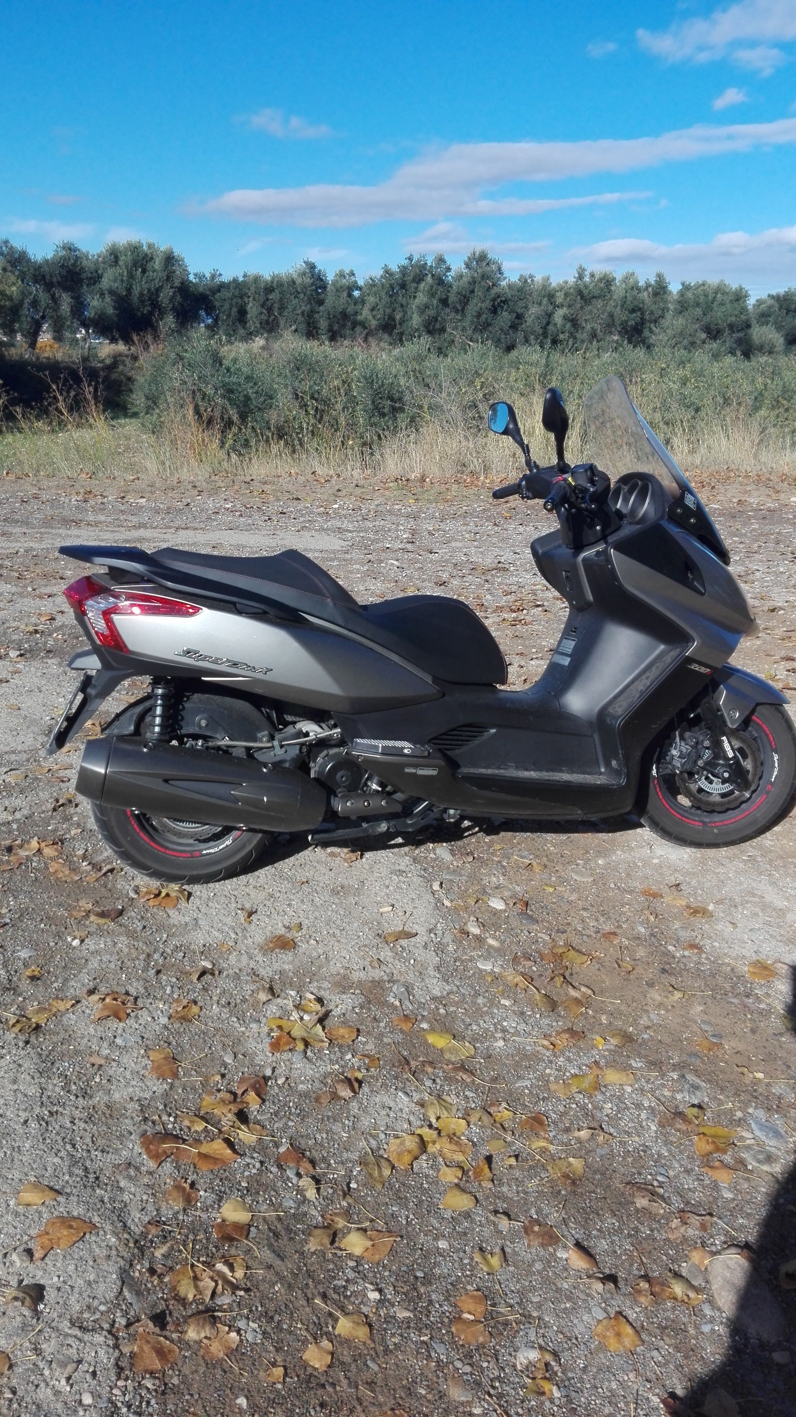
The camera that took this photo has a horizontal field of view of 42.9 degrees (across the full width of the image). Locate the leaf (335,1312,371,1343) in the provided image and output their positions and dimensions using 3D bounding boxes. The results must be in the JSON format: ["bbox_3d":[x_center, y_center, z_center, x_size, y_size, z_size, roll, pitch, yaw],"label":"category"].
[{"bbox_3d":[-0.061,0.961,1.578,0.060,0.010,0.045,8,21,20],"label":"leaf"}]

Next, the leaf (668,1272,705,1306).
[{"bbox_3d":[0.456,0.932,1.626,0.031,0.022,0.059,-18,27,-40],"label":"leaf"}]

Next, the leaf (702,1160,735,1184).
[{"bbox_3d":[0.589,0.843,1.845,0.033,0.015,0.044,-16,26,-37],"label":"leaf"}]

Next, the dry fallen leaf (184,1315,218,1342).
[{"bbox_3d":[-0.304,0.960,1.574,0.050,0.015,0.047,0,19,0],"label":"dry fallen leaf"}]

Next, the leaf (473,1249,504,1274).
[{"bbox_3d":[0.154,0.914,1.677,0.050,0.018,0.039,-2,20,-5],"label":"leaf"}]

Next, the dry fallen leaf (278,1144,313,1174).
[{"bbox_3d":[-0.191,0.859,1.923,0.075,0.020,0.034,13,24,32],"label":"dry fallen leaf"}]

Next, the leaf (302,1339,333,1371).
[{"bbox_3d":[-0.120,0.996,1.562,0.038,0.014,0.040,13,24,32],"label":"leaf"}]

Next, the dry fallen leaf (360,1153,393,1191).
[{"bbox_3d":[-0.030,0.840,1.847,0.043,0.018,0.068,-10,23,-25],"label":"dry fallen leaf"}]

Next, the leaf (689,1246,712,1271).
[{"bbox_3d":[0.517,0.934,1.731,0.031,0.012,0.042,18,27,40],"label":"leaf"}]

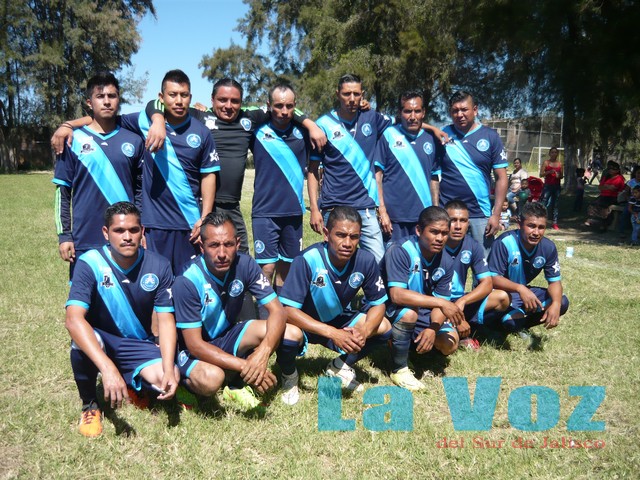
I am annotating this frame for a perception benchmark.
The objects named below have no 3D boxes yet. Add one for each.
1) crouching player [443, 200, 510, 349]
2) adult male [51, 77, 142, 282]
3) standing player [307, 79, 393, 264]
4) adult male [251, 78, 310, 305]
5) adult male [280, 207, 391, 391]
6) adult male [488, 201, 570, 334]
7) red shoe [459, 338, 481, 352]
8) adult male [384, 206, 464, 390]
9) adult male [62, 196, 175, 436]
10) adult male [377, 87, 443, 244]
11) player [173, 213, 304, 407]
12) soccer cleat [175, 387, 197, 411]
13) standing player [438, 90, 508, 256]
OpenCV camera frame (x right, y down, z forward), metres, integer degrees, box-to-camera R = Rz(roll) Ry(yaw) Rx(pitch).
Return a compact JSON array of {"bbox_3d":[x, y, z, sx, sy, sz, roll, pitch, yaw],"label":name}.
[{"bbox_3d":[0.934,0.227,3.842,0.560,0.964,0.720,0,8,-6],"label":"crouching player"},{"bbox_3d":[-1.190,-0.071,3.407,0.520,1.690,0.310,-1,7,-12],"label":"adult male"},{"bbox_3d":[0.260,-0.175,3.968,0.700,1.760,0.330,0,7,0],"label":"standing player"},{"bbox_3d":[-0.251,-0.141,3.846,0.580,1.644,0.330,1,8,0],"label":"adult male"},{"bbox_3d":[0.066,0.314,2.998,0.560,0.981,0.720,1,8,-5],"label":"adult male"},{"bbox_3d":[1.292,0.238,3.822,0.530,0.962,0.680,3,8,10],"label":"adult male"},{"bbox_3d":[0.916,0.660,3.860,0.100,0.100,0.270,-5,10,-36],"label":"red shoe"},{"bbox_3d":[0.565,0.281,3.490,0.490,0.970,0.670,-2,7,-18],"label":"adult male"},{"bbox_3d":[-0.945,0.312,3.031,0.560,1.020,0.740,-1,7,-10],"label":"adult male"},{"bbox_3d":[0.610,-0.161,4.181,0.490,1.680,0.290,0,7,2],"label":"adult male"},{"bbox_3d":[-0.407,0.332,2.901,0.620,0.953,0.740,-1,8,-13],"label":"player"},{"bbox_3d":[-0.648,0.726,3.025,0.110,0.130,0.270,-4,9,-33],"label":"soccer cleat"},{"bbox_3d":[1.050,-0.183,4.280,0.560,1.700,0.340,1,7,8],"label":"standing player"}]

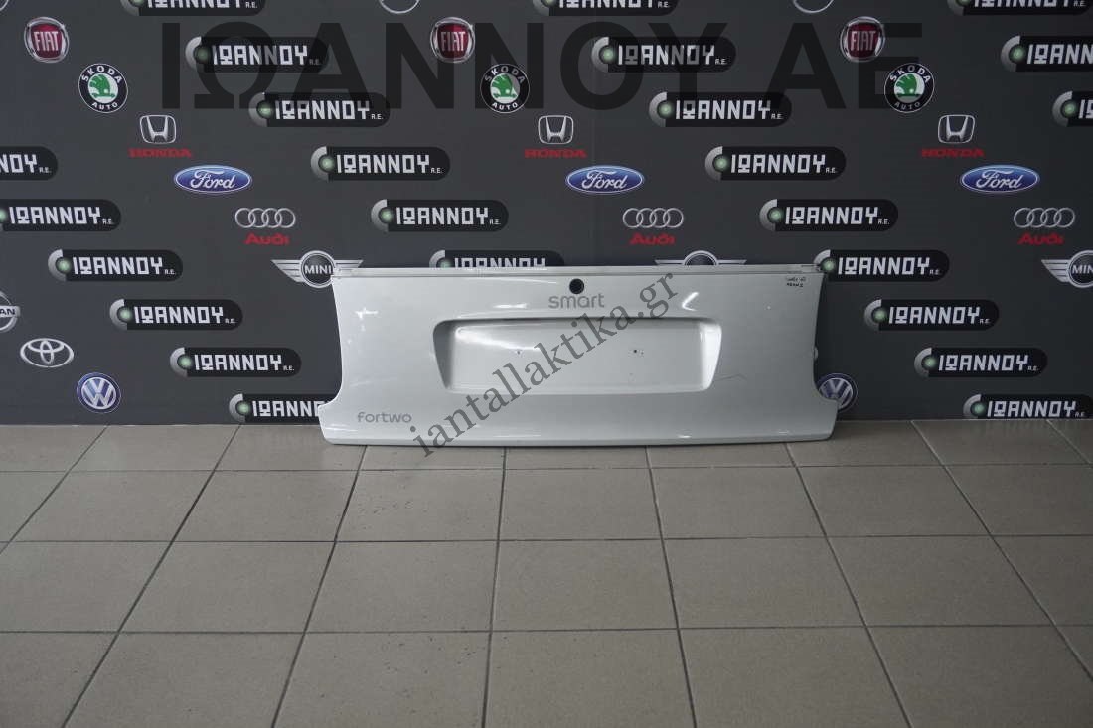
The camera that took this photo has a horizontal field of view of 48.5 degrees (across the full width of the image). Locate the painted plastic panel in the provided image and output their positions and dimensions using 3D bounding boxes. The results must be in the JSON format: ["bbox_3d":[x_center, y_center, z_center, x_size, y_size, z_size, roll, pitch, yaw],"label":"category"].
[{"bbox_3d":[0.071,-0.021,2.794,1.204,0.403,0.105,0,9,0],"label":"painted plastic panel"}]

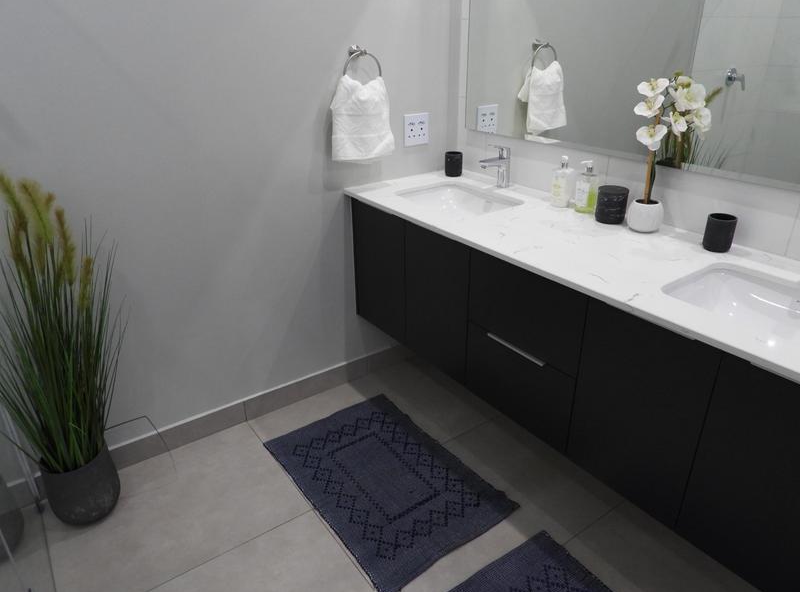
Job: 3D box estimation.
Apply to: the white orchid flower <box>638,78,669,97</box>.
[{"bbox_3d":[0.719,-0.591,1.573,0.040,0.055,0.085,-20,32,-36],"label":"white orchid flower"}]

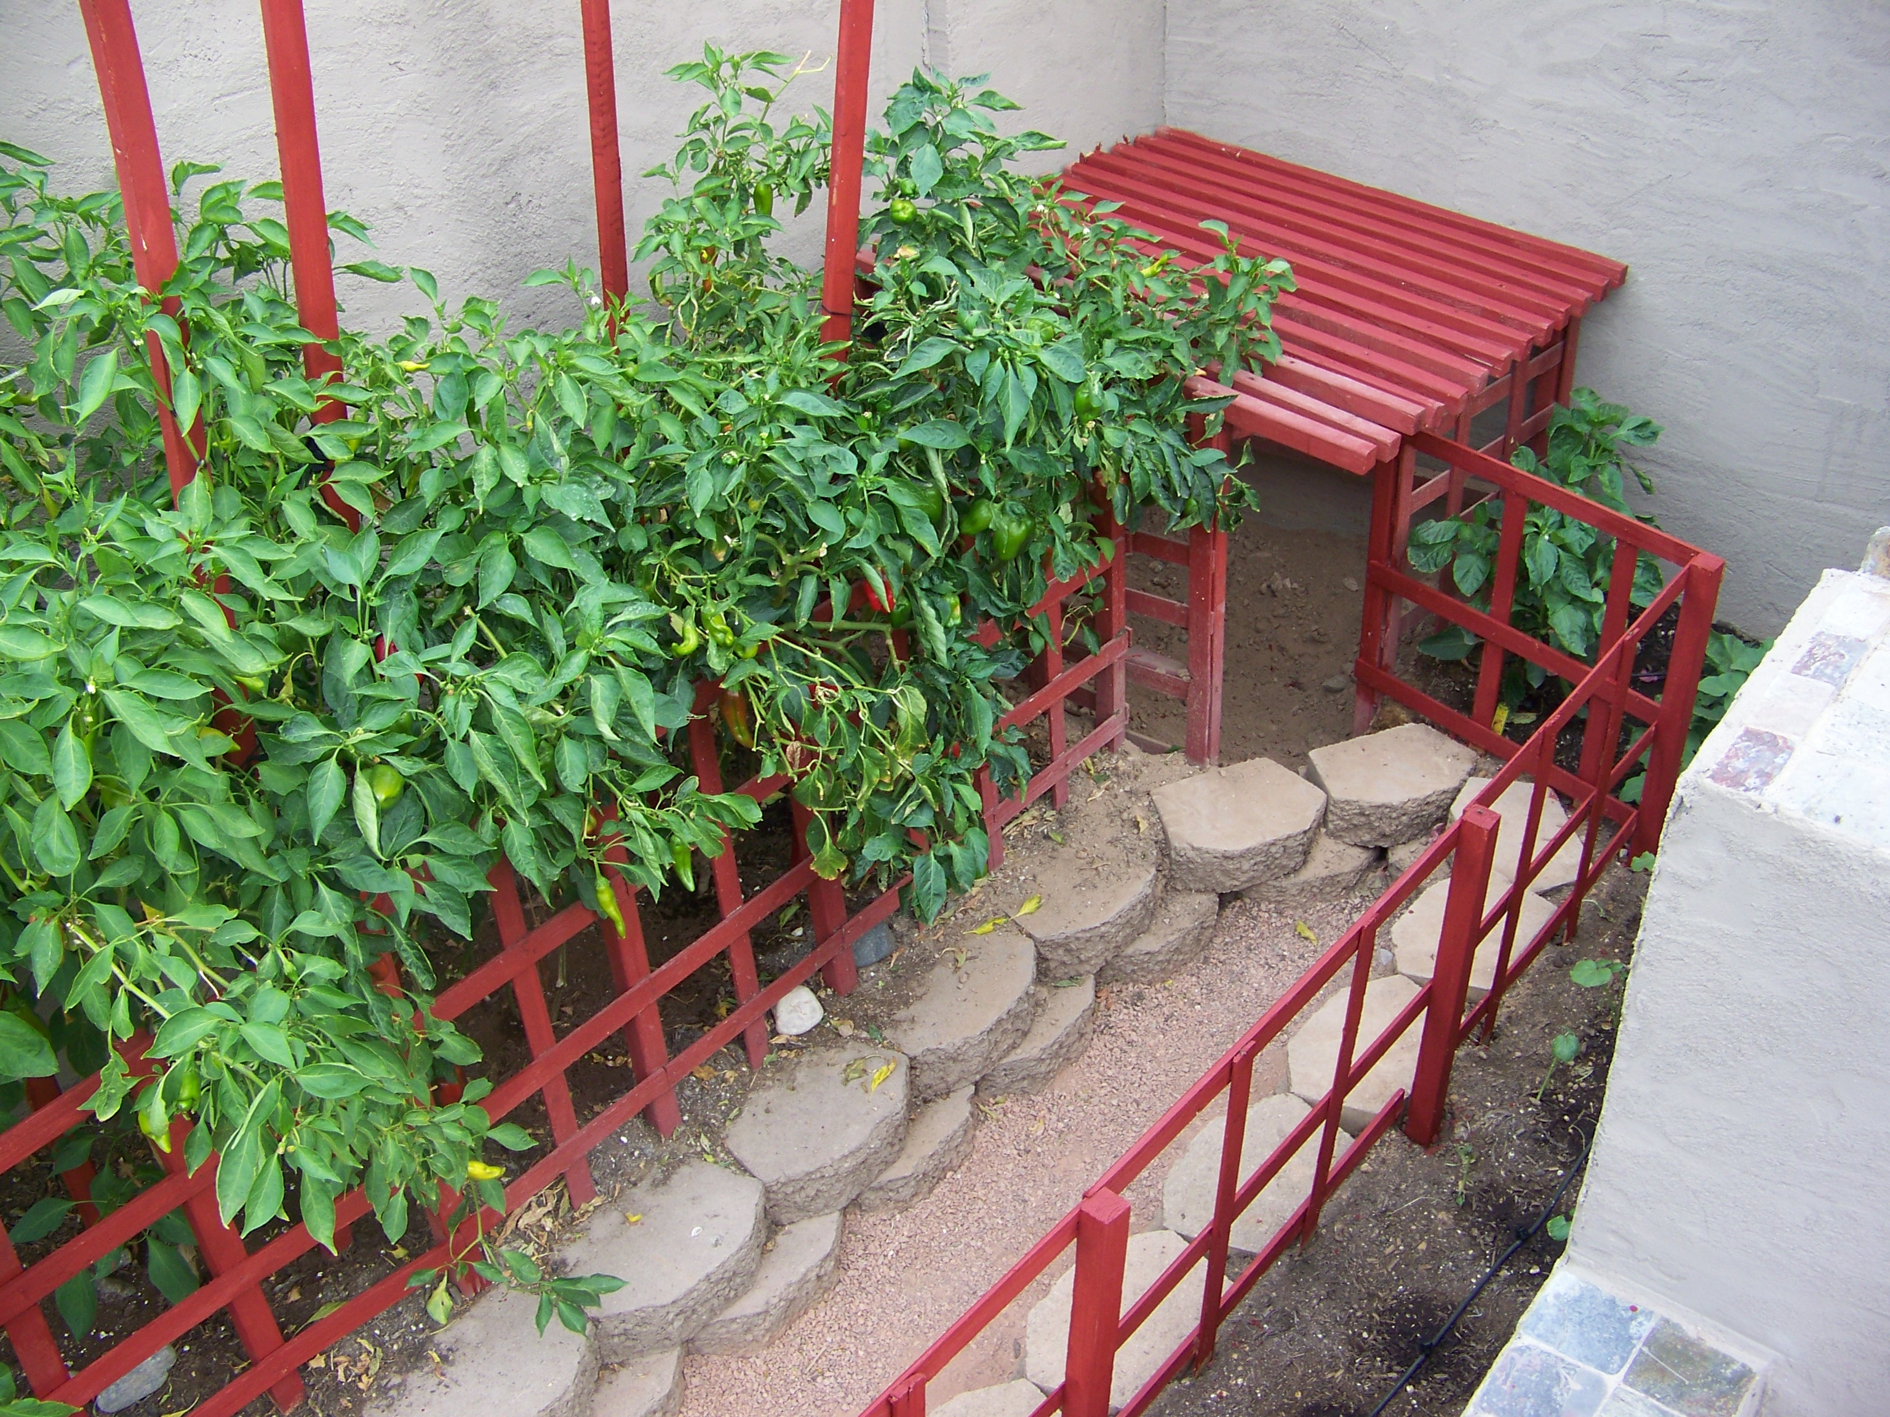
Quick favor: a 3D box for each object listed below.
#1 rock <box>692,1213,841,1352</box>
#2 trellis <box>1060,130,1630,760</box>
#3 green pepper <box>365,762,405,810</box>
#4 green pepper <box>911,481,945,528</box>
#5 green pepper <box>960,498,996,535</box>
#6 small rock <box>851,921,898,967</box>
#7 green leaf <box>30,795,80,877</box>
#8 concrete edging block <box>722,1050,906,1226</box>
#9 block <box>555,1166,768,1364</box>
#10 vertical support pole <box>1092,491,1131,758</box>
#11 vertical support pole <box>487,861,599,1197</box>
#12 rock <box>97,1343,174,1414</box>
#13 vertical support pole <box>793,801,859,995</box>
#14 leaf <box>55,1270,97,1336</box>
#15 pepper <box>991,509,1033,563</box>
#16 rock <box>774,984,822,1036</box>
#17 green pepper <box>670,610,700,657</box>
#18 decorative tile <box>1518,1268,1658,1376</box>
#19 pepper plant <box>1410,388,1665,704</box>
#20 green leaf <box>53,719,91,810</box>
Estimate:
[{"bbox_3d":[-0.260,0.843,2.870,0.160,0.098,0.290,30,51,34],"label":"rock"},{"bbox_3d":[0.559,-0.522,3.793,0.900,0.715,1.200,-31,42,-34],"label":"trellis"},{"bbox_3d":[-0.631,0.088,2.220,0.050,0.058,0.050,-4,34,0],"label":"green pepper"},{"bbox_3d":[-0.023,-0.281,2.700,0.056,0.074,0.056,-3,40,2],"label":"green pepper"},{"bbox_3d":[0.046,-0.270,2.780,0.056,0.065,0.056,30,51,35],"label":"green pepper"},{"bbox_3d":[-0.116,0.369,3.122,0.070,0.052,0.085,25,43,36],"label":"small rock"},{"bbox_3d":[-0.926,0.130,2.050,0.048,0.092,0.022,-26,19,-23],"label":"green leaf"},{"bbox_3d":[-0.165,0.638,2.953,0.200,0.098,0.295,30,51,35],"label":"concrete edging block"},{"bbox_3d":[-0.379,0.755,2.693,0.205,0.094,0.295,26,44,37],"label":"block"},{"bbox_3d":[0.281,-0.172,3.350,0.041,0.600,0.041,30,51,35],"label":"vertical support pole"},{"bbox_3d":[-0.528,0.406,2.552,0.022,0.660,0.038,23,42,37],"label":"vertical support pole"},{"bbox_3d":[-1.030,0.846,2.499,0.070,0.047,0.110,25,43,36],"label":"rock"},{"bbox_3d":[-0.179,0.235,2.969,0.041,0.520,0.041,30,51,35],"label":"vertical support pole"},{"bbox_3d":[-1.070,0.728,2.420,0.048,0.095,0.022,-31,13,-28],"label":"leaf"},{"bbox_3d":[0.098,-0.254,2.887,0.063,0.080,0.060,-4,34,0],"label":"pepper"},{"bbox_3d":[-0.223,0.460,2.994,0.072,0.052,0.060,-4,34,0],"label":"rock"},{"bbox_3d":[-0.321,-0.090,2.430,0.030,0.062,0.036,30,51,35],"label":"green pepper"},{"bbox_3d":[0.698,0.670,2.134,0.100,0.010,0.100,18,39,30],"label":"decorative tile"},{"bbox_3d":[1.111,-0.283,3.597,0.440,0.540,0.370,8,35,17],"label":"pepper plant"},{"bbox_3d":[-0.898,0.055,2.020,0.042,0.098,0.022,-25,20,-23],"label":"green leaf"}]

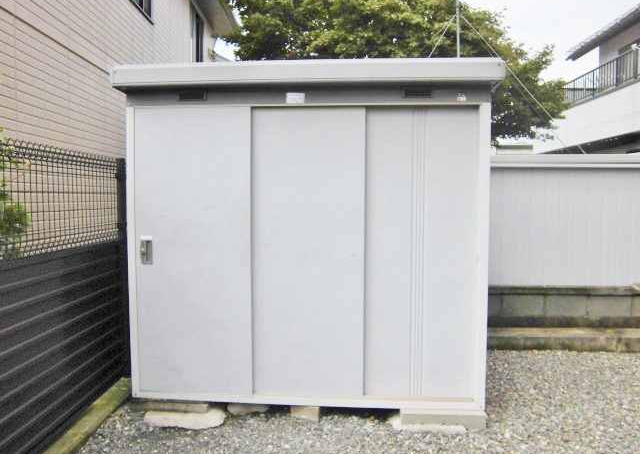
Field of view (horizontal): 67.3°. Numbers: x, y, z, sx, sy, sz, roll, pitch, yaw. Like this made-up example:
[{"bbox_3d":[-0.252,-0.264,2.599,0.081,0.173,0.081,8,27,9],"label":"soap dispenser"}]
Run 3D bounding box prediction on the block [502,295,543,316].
[{"bbox_3d":[1.899,0.730,4.550,0.390,0.190,0.120,0,3,1],"label":"block"}]

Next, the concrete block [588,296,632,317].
[{"bbox_3d":[2.717,0.741,4.562,0.390,0.190,0.120,0,3,2],"label":"concrete block"}]

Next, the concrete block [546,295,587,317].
[{"bbox_3d":[2.317,0.740,4.575,0.390,0.190,0.120,0,3,2],"label":"concrete block"}]

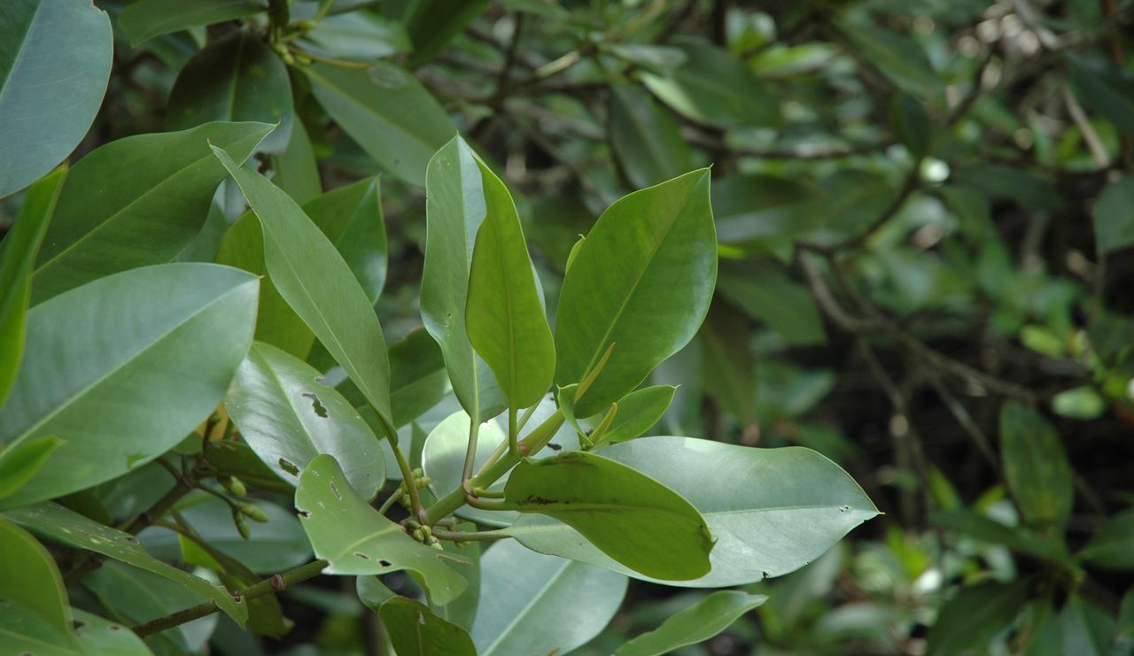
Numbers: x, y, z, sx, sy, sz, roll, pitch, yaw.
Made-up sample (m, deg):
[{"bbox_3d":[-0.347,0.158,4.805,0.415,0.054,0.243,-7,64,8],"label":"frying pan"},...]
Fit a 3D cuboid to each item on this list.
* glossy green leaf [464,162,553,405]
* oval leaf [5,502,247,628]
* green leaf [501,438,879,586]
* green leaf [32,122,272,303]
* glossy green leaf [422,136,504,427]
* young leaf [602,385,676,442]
[{"bbox_3d":[-0.018,-0.015,1.080,0.036,0.083,0.016,-11,-7,35],"label":"glossy green leaf"},{"bbox_3d":[-0.140,0.074,1.040,0.093,0.014,0.036,27,21,6],"label":"oval leaf"},{"bbox_3d":[0.041,0.062,1.110,0.125,0.020,0.055,-1,53,-6],"label":"green leaf"},{"bbox_3d":[-0.147,-0.040,1.140,0.108,0.048,0.015,-32,-23,-6],"label":"green leaf"},{"bbox_3d":[-0.034,-0.016,1.110,0.040,0.096,0.018,4,-11,-39],"label":"glossy green leaf"},{"bbox_3d":[0.023,0.029,1.090,0.034,0.006,0.017,-35,48,9],"label":"young leaf"}]

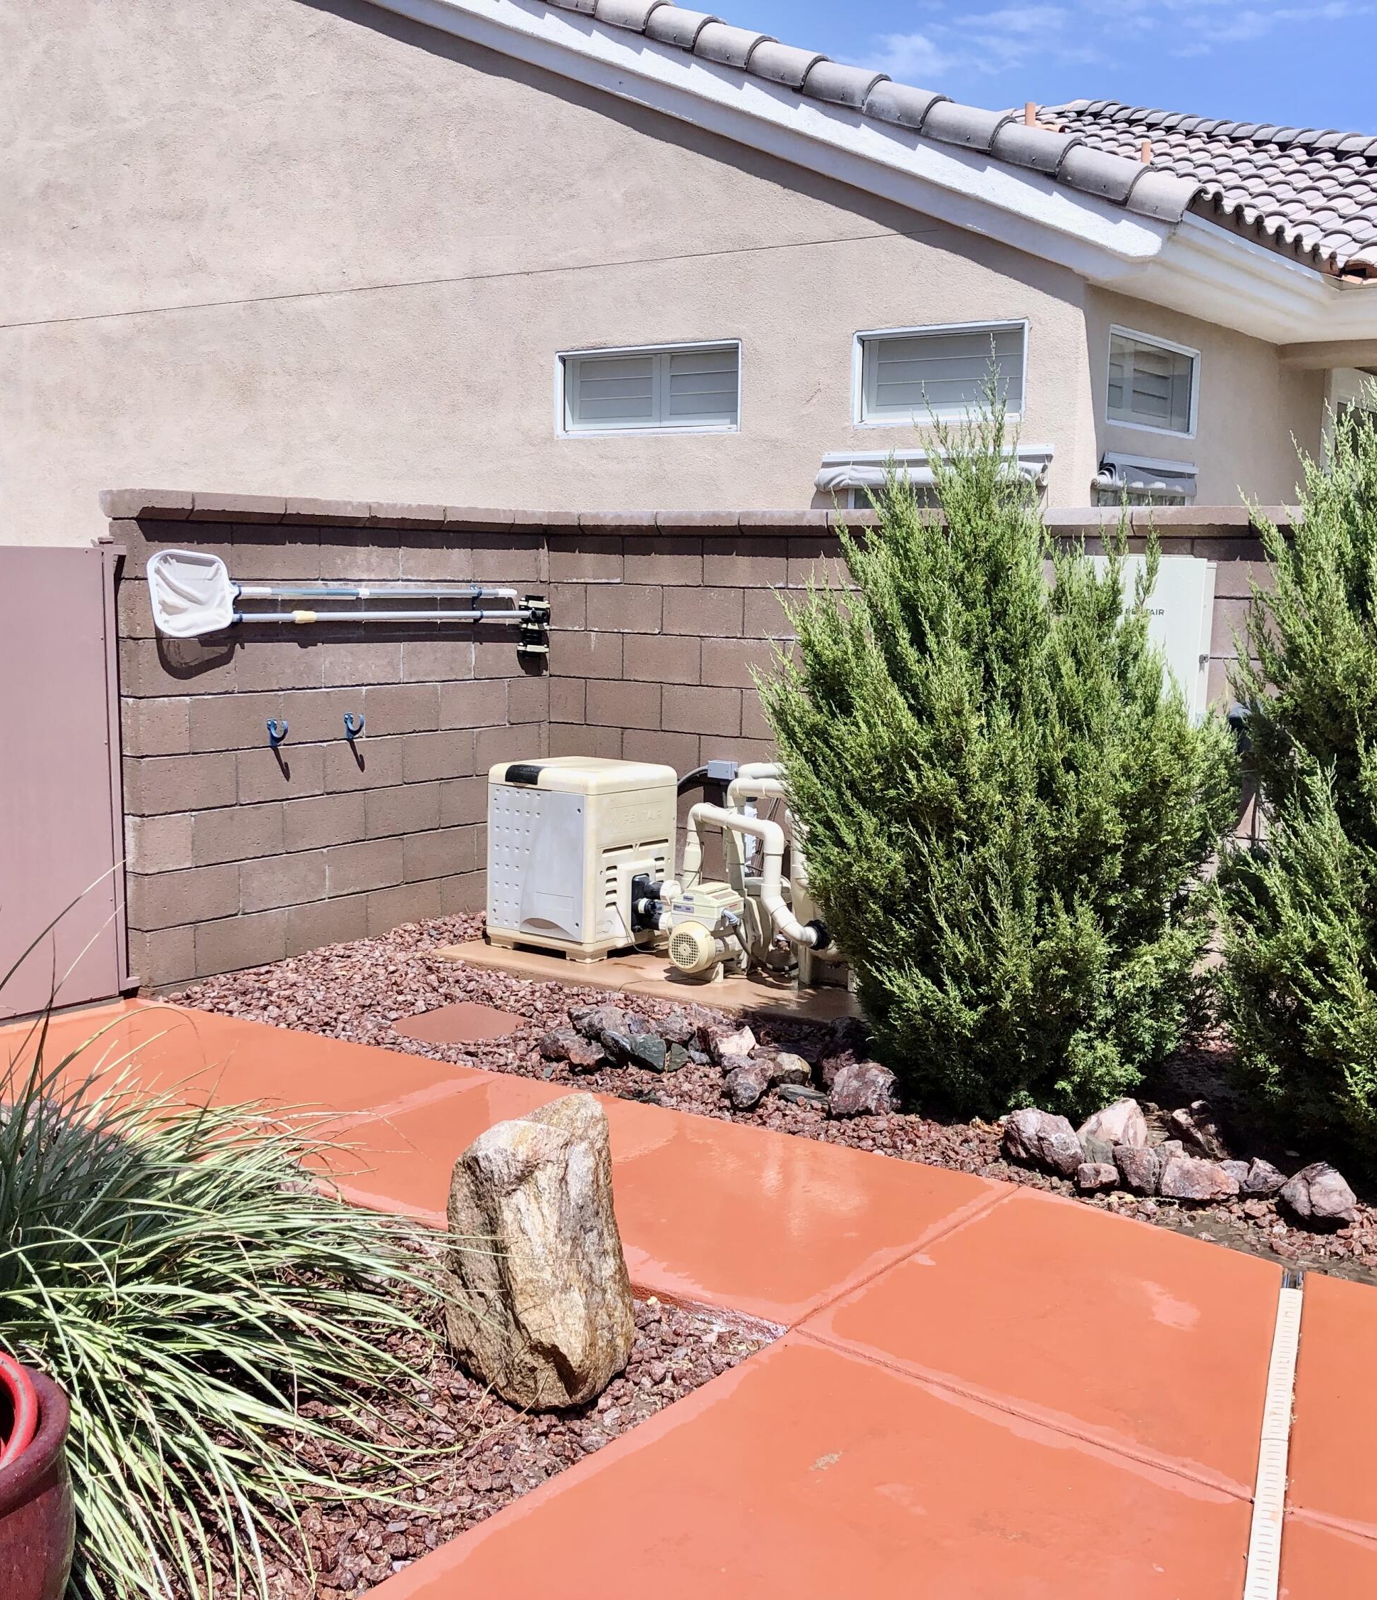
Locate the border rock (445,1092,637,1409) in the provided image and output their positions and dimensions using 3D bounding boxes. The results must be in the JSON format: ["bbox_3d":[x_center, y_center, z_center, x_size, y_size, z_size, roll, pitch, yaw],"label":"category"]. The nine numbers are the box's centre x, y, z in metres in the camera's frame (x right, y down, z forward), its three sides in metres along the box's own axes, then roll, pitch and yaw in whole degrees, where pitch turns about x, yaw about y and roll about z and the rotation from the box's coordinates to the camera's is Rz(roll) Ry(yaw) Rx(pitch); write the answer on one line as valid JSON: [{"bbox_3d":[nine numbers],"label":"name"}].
[{"bbox_3d":[-0.287,0.842,3.360,0.364,0.534,0.290,0,8,-5],"label":"border rock"}]

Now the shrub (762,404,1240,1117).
[{"bbox_3d":[0.956,-0.193,5.280,1.437,2.019,1.350,2,8,10],"label":"shrub"}]

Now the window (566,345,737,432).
[{"bbox_3d":[-0.215,-2.233,9.431,1.220,0.475,0.100,6,9,34],"label":"window"}]

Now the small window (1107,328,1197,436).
[{"bbox_3d":[2.338,-2.095,8.729,0.100,0.465,1.270,6,9,34],"label":"small window"}]

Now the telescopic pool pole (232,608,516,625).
[{"bbox_3d":[-1.180,-0.707,6.675,0.040,0.040,1.416,7,9,37],"label":"telescopic pool pole"}]

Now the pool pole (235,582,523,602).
[{"bbox_3d":[-1.154,-0.805,6.694,0.045,0.045,1.477,7,9,37],"label":"pool pole"}]

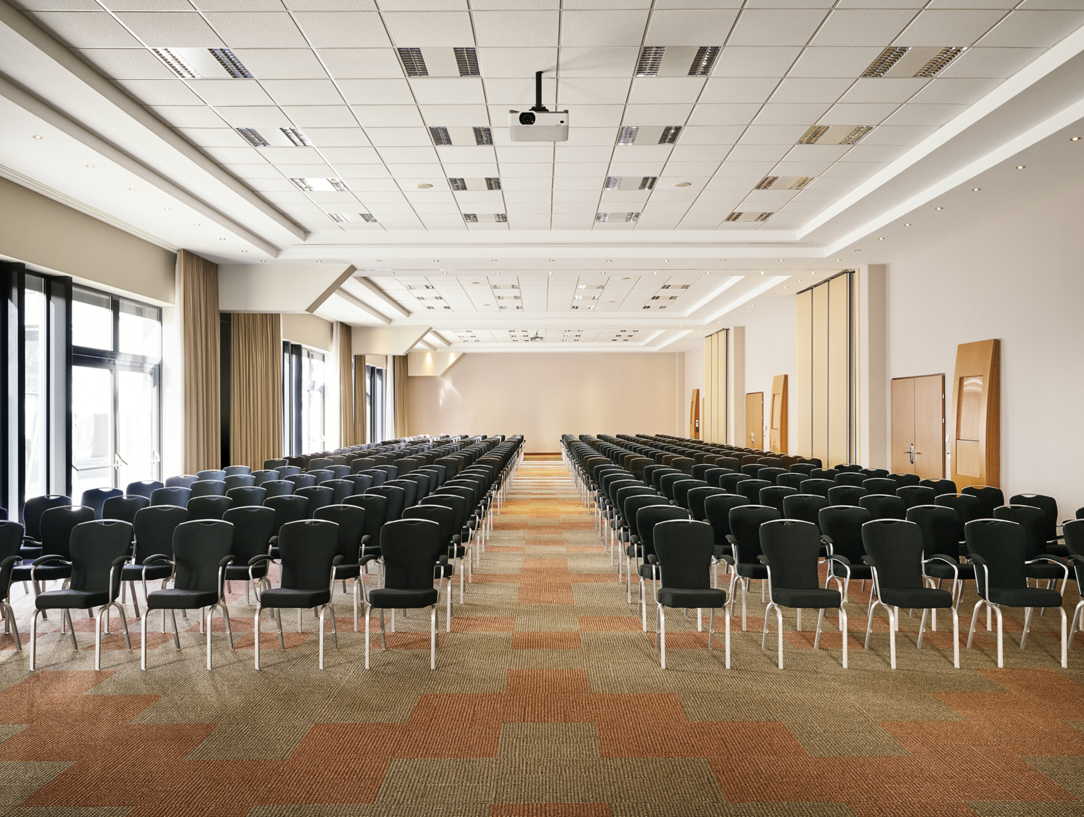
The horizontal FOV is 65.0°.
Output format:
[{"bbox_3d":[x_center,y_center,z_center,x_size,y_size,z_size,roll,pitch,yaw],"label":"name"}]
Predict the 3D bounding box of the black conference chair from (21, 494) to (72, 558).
[{"bbox_3d":[-4.540,1.249,7.643,0.580,0.905,0.570,0,-1,0],"label":"black conference chair"}]

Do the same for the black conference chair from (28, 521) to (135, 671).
[{"bbox_3d":[-3.150,1.272,5.897,0.580,0.925,0.570,0,0,0],"label":"black conference chair"}]

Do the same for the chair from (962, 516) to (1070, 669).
[{"bbox_3d":[3.224,1.243,5.862,0.580,0.925,0.570,0,0,0],"label":"chair"}]

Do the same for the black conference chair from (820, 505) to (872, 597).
[{"bbox_3d":[2.520,1.255,6.843,0.580,0.925,0.570,0,0,0],"label":"black conference chair"}]

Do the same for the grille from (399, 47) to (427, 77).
[{"bbox_3d":[-1.045,-2.817,6.933,0.156,0.050,0.560,0,0,0],"label":"grille"}]

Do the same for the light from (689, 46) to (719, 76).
[{"bbox_3d":[1.316,-2.827,6.931,0.168,0.050,0.560,0,0,0],"label":"light"}]

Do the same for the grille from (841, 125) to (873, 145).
[{"bbox_3d":[3.105,-2.711,8.418,0.170,0.050,0.542,0,0,0],"label":"grille"}]

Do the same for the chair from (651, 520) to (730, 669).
[{"bbox_3d":[1.009,1.246,5.812,0.580,0.913,0.585,0,0,0],"label":"chair"}]

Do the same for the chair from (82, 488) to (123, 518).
[{"bbox_3d":[-4.608,1.303,8.838,0.580,0.925,0.570,0,0,0],"label":"chair"}]

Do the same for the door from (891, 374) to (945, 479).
[{"bbox_3d":[5.932,0.621,13.474,0.100,2.275,1.924,0,0,0],"label":"door"}]

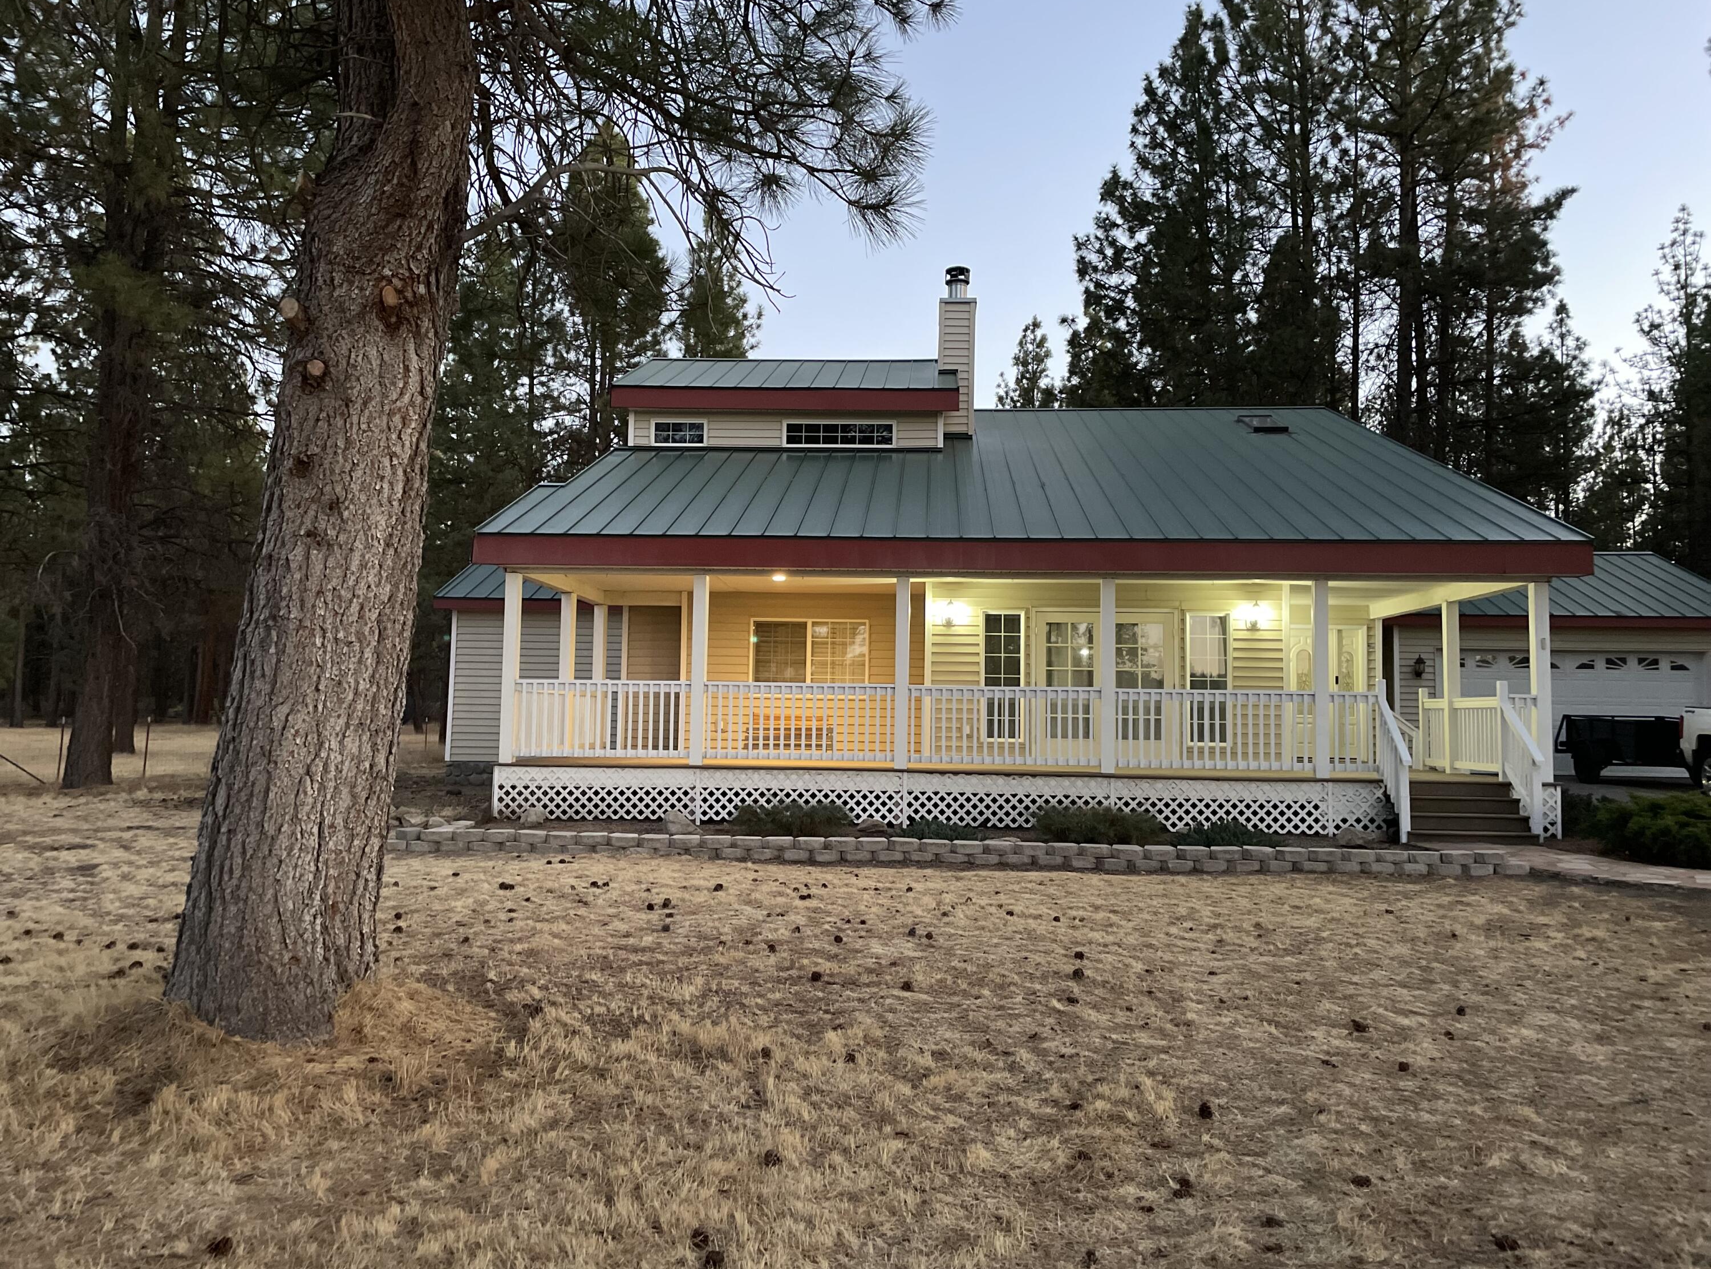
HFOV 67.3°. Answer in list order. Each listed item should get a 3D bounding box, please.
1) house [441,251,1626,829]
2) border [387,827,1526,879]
[{"bbox_3d":[0.651,-1.730,21.510,15.850,8.830,14.500,1,-4,3],"label":"house"},{"bbox_3d":[0.890,2.178,12.905,11.268,0.210,0.300,1,-4,3],"label":"border"}]

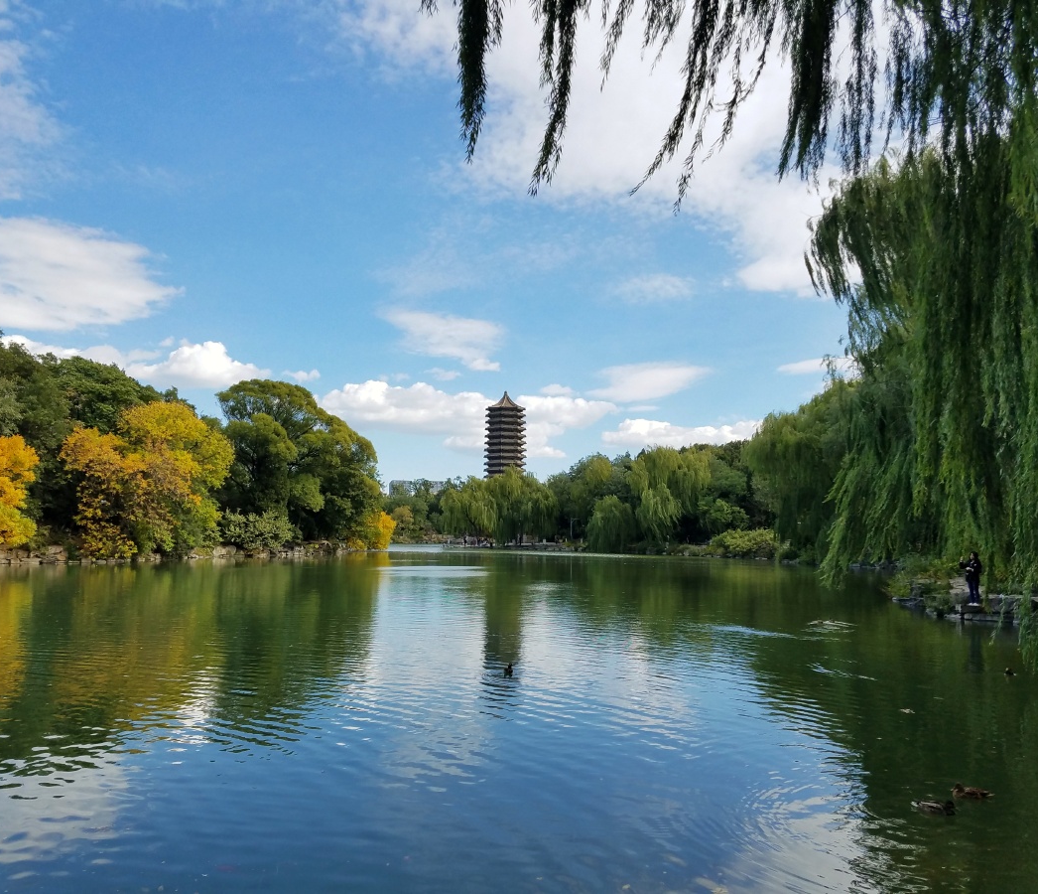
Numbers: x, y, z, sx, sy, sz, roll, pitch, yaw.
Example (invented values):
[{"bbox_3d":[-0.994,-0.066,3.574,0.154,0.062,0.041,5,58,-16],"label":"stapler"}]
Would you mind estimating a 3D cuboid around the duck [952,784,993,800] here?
[{"bbox_3d":[4.905,3.726,9.664,0.460,0.180,0.170,0,-5,4],"label":"duck"}]

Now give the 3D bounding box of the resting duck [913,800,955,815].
[{"bbox_3d":[4.243,3.672,9.117,0.460,0.180,0.170,-2,-6,22],"label":"resting duck"}]

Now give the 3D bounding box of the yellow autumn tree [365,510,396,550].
[{"bbox_3d":[-18.395,10.947,119.931,4.200,5.600,4.200,0,-5,0],"label":"yellow autumn tree"}]

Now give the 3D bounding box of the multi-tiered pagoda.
[{"bbox_3d":[-3.604,3.871,240.647,10.500,37.000,10.500,1,-5,-11],"label":"multi-tiered pagoda"}]

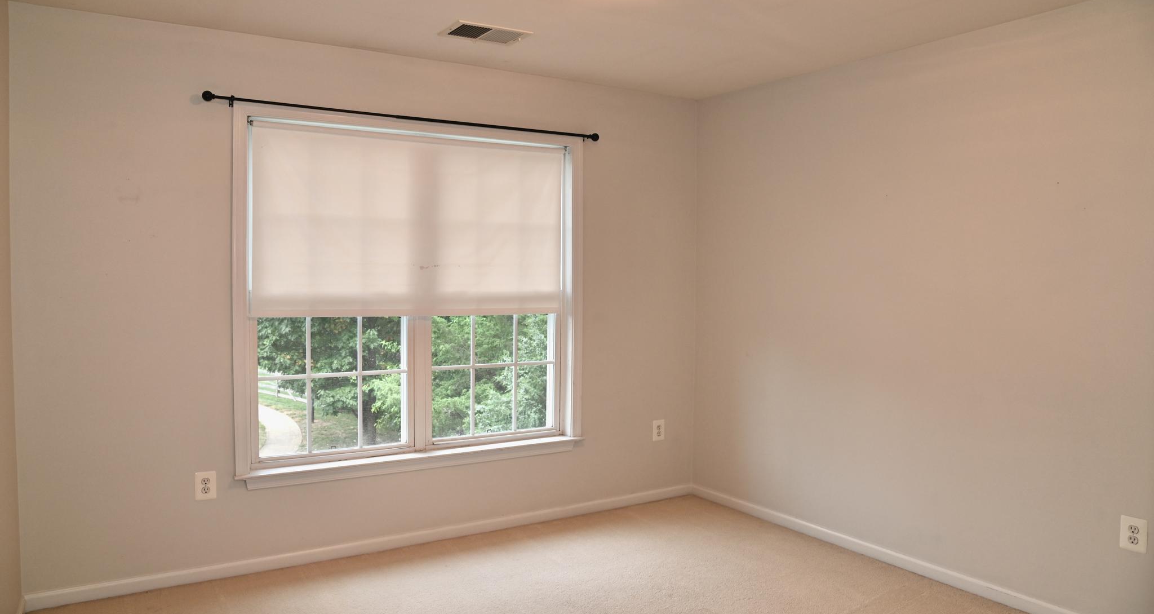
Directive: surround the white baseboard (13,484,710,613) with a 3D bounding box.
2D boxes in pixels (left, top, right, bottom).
[{"bbox_3d":[-0.720,1.156,3.900,3.400,0.073,0.016,-1,2,-32],"label":"white baseboard"}]

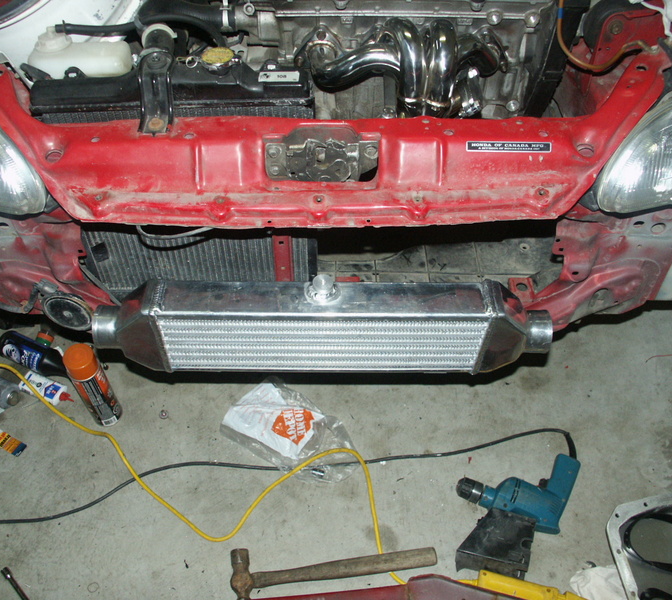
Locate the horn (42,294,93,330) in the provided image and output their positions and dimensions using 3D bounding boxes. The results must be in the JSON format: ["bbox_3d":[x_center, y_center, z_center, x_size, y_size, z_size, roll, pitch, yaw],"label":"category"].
[{"bbox_3d":[-0.443,0.008,1.131,0.090,0.092,0.048,15,53,12],"label":"horn"}]

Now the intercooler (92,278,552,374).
[{"bbox_3d":[-0.025,0.043,1.059,0.722,0.173,0.068,0,53,0],"label":"intercooler"}]

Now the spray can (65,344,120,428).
[{"bbox_3d":[-0.472,0.170,1.312,0.066,0.200,0.066,0,52,0],"label":"spray can"}]

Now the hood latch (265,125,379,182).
[{"bbox_3d":[-0.019,-0.192,0.869,0.145,0.085,0.050,0,40,0],"label":"hood latch"}]

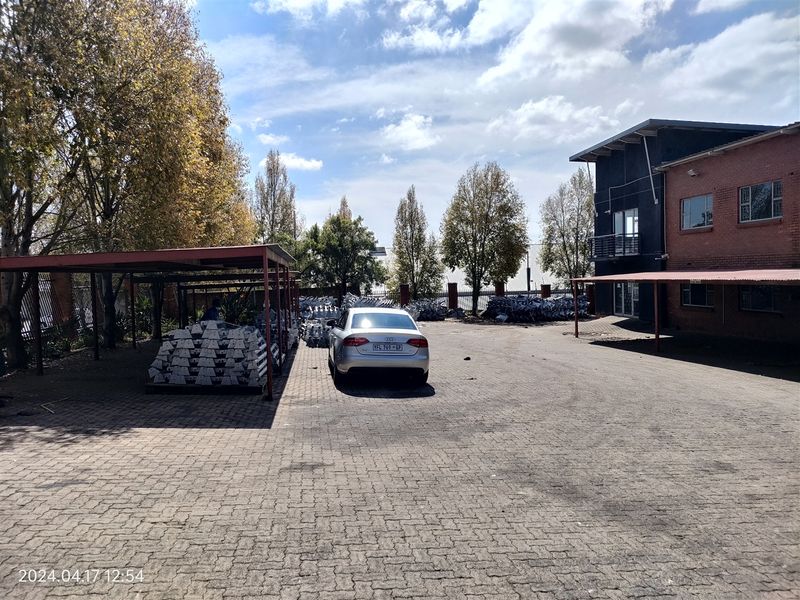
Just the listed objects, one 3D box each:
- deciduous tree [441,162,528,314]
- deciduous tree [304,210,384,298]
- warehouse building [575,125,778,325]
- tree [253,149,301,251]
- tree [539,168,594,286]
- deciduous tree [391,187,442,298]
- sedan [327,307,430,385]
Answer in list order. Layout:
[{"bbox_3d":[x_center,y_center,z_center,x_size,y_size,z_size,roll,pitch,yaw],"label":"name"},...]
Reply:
[{"bbox_3d":[4.117,-2.972,30.400,4.250,7.400,4.250,-2,3,-7],"label":"deciduous tree"},{"bbox_3d":[-2.606,-1.808,29.300,3.900,5.000,3.900,-2,3,-7],"label":"deciduous tree"},{"bbox_3d":[13.206,-3.302,29.522,7.500,8.300,8.000,-2,3,-7],"label":"warehouse building"},{"bbox_3d":[-6.983,-4.010,35.000,2.700,8.900,2.700,-2,3,-7],"label":"tree"},{"bbox_3d":[9.510,-3.317,34.500,3.700,7.900,3.700,-2,3,-7],"label":"tree"},{"bbox_3d":[0.873,-2.750,33.000,2.750,6.500,2.750,-2,3,-7],"label":"deciduous tree"},{"bbox_3d":[-0.505,0.880,13.380,1.840,1.430,4.700,1,1,-7],"label":"sedan"}]

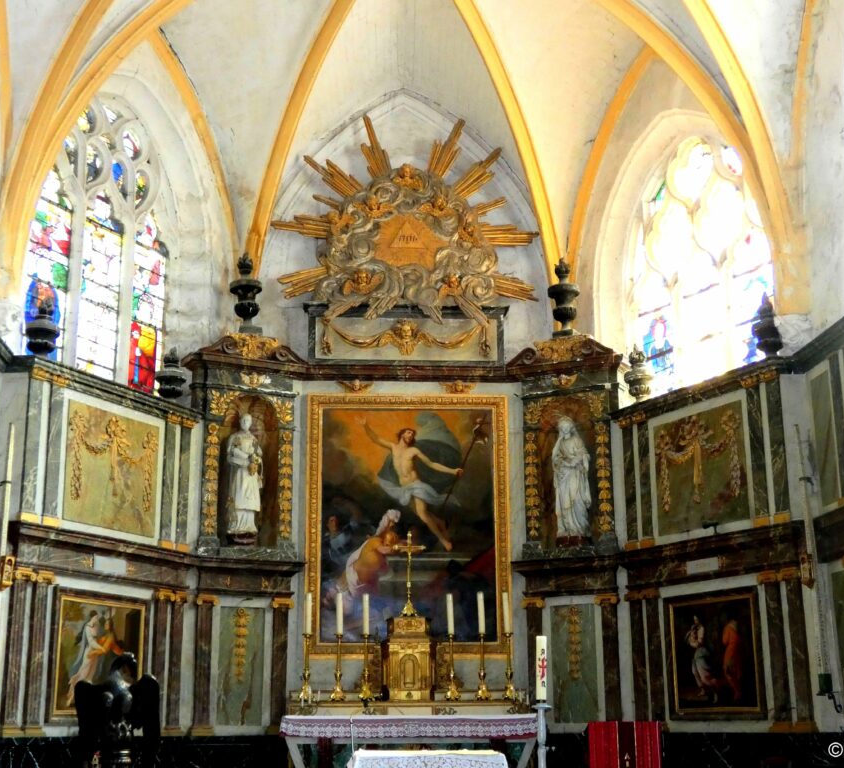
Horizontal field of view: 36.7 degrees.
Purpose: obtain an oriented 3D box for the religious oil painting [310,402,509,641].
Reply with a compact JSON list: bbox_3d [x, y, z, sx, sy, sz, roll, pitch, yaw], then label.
[{"bbox_3d":[-0.142,1.469,13.551,2.103,2.778,0.120,0,-16,0],"label":"religious oil painting"}]

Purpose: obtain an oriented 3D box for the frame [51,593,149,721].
[{"bbox_3d":[-2.942,2.510,11.648,0.080,1.055,1.017,-10,-18,31],"label":"frame"}]

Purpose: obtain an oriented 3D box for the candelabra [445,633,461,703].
[{"bbox_3d":[0.313,2.843,12.758,0.140,0.660,0.140,0,-16,0],"label":"candelabra"}]

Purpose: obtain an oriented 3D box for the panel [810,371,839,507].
[{"bbox_3d":[3.671,0.491,11.585,0.048,1.185,0.388,1,-15,-5],"label":"panel"}]

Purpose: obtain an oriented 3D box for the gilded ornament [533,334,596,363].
[{"bbox_3d":[1.555,-0.386,13.905,0.680,0.230,0.180,-9,-18,28],"label":"gilded ornament"}]

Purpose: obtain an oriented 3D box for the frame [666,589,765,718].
[{"bbox_3d":[2.707,2.531,11.828,0.080,1.102,1.089,10,-18,-31],"label":"frame"}]

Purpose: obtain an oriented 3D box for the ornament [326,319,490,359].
[{"bbox_3d":[-0.171,-0.509,14.095,1.823,0.402,0.150,0,-16,0],"label":"ornament"}]

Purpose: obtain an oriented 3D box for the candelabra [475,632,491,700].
[{"bbox_3d":[0.634,2.954,13.302,0.158,0.676,0.158,1,-15,-4],"label":"candelabra"}]

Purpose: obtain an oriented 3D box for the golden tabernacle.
[{"bbox_3d":[-0.139,2.860,13.267,0.538,0.843,0.399,1,-15,-4],"label":"golden tabernacle"}]

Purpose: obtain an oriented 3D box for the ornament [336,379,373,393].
[{"bbox_3d":[-0.759,0.020,14.513,0.407,0.124,0.114,1,-15,-4],"label":"ornament"}]

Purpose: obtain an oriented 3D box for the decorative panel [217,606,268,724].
[{"bbox_3d":[-1.901,2.978,13.422,0.490,1.213,0.048,7,-17,-26],"label":"decorative panel"}]

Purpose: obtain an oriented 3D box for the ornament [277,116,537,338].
[{"bbox_3d":[-0.215,-1.898,15.035,3.038,2.472,0.427,1,-15,-4],"label":"ornament"}]

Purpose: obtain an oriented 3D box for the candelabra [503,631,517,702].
[{"bbox_3d":[0.887,2.838,12.759,0.140,0.660,0.140,0,-16,0],"label":"candelabra"}]

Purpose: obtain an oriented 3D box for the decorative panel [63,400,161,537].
[{"bbox_3d":[-3.025,0.858,12.489,0.076,1.154,1.339,-8,-17,26],"label":"decorative panel"}]

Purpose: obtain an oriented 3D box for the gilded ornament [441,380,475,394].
[{"bbox_3d":[0.388,0.039,13.955,0.370,0.145,0.110,0,-16,0],"label":"gilded ornament"}]

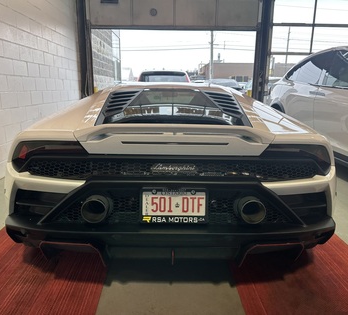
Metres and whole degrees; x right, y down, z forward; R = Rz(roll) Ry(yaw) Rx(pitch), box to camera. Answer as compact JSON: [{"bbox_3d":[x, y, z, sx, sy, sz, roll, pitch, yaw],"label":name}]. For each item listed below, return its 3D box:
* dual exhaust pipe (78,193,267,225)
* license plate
[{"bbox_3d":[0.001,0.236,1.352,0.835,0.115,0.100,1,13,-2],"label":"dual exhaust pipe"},{"bbox_3d":[0.002,0.219,1.328,0.311,0.160,0.020,1,2,-1],"label":"license plate"}]

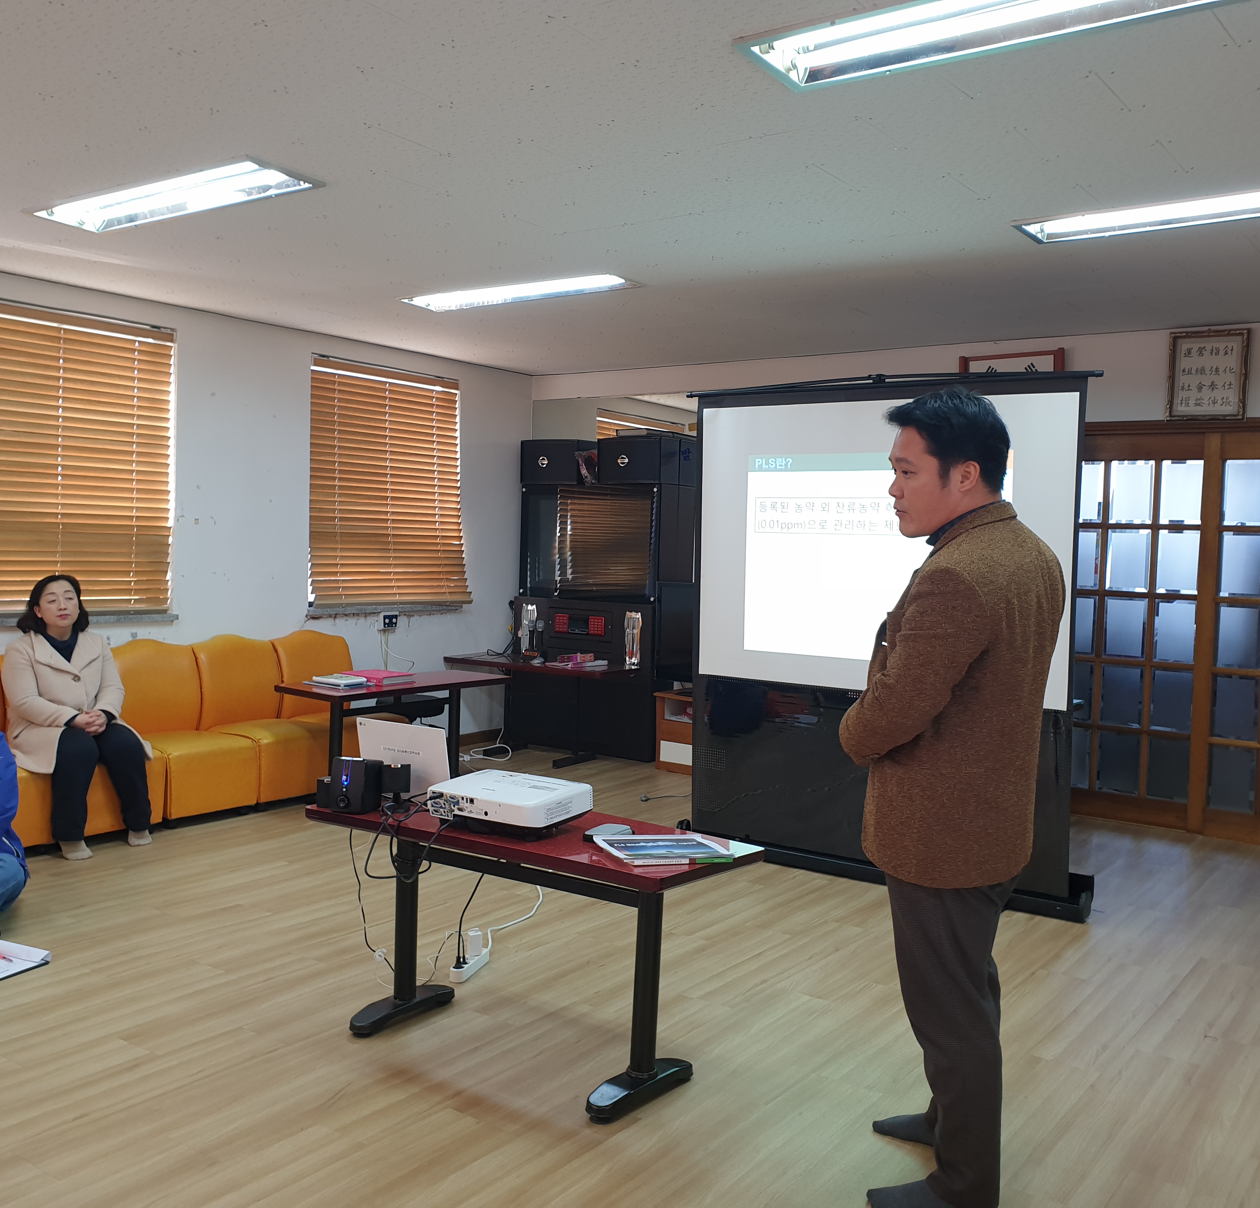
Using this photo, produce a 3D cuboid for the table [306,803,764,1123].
[{"bbox_3d":[-0.282,0.904,3.188,1.139,0.642,0.411,3,3,32],"label":"table"}]

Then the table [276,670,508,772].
[{"bbox_3d":[-1.199,0.730,6.322,0.462,0.649,1.201,3,3,35],"label":"table"}]

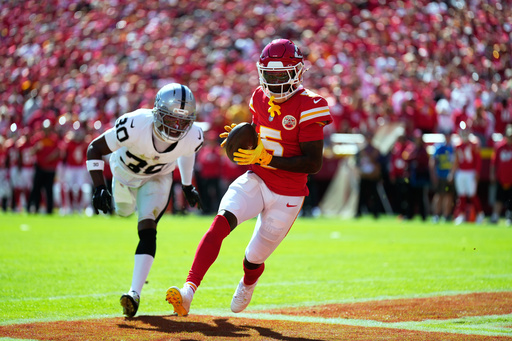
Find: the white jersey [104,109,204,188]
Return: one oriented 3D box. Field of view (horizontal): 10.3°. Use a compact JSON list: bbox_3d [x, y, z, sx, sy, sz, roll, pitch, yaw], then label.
[{"bbox_3d":[-0.590,-0.125,16.200,0.540,0.340,0.600,3,-38,-17],"label":"white jersey"}]

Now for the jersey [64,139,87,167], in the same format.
[{"bbox_3d":[-3.788,-0.369,60.000,0.500,0.600,0.300,0,0,-6],"label":"jersey"}]

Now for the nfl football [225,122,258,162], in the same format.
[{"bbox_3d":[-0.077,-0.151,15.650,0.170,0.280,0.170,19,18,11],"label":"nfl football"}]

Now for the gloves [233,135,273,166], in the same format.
[{"bbox_3d":[-0.017,-0.113,15.650,0.210,0.170,0.130,0,0,-22],"label":"gloves"}]

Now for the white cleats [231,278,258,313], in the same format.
[{"bbox_3d":[-0.065,0.713,16.100,0.110,0.290,0.130,8,-40,18],"label":"white cleats"}]

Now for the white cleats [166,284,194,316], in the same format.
[{"bbox_3d":[-0.411,0.713,15.600,0.110,0.130,0.290,20,-21,23],"label":"white cleats"}]

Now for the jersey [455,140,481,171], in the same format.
[{"bbox_3d":[3.942,-0.280,53.000,0.500,0.580,0.300,0,0,6],"label":"jersey"}]

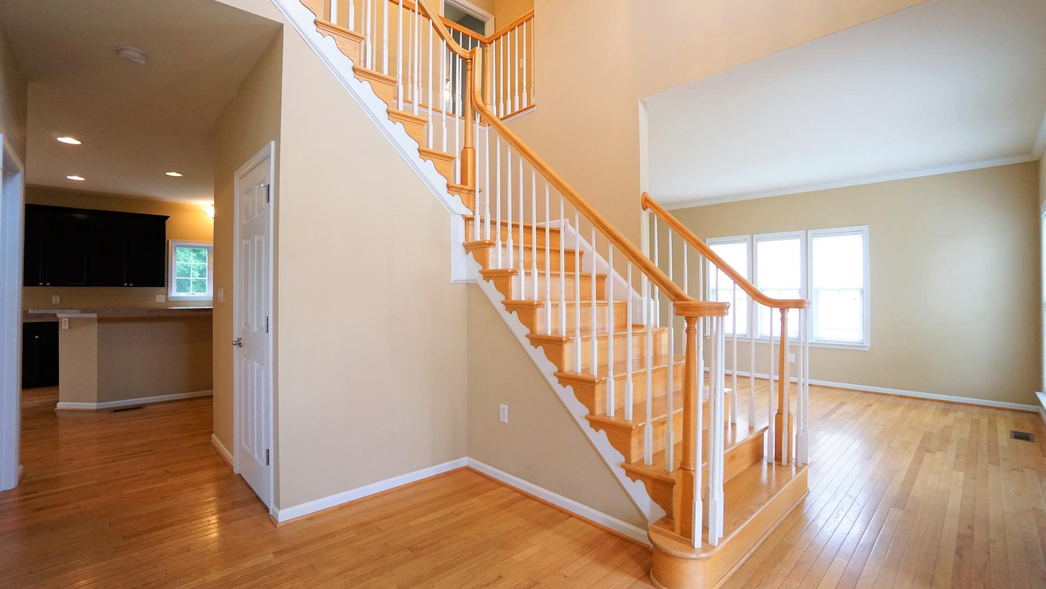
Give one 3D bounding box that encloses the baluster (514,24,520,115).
[{"bbox_3d":[-0.060,-2.240,4.327,0.034,0.855,0.034,0,0,-44],"label":"baluster"}]

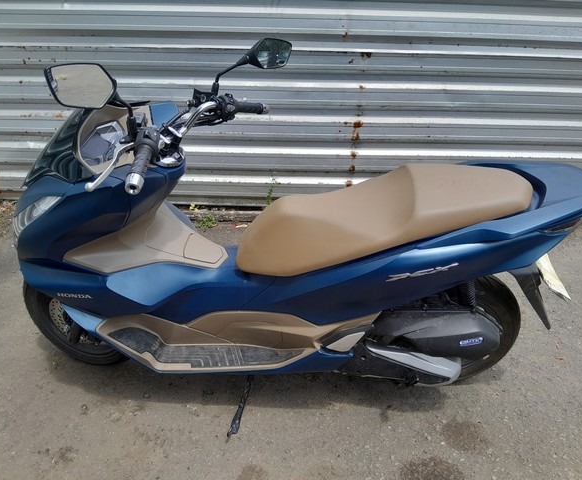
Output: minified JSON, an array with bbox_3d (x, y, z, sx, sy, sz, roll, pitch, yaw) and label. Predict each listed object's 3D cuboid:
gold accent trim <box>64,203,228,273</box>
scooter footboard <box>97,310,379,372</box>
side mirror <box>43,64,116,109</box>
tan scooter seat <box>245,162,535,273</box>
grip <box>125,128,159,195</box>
[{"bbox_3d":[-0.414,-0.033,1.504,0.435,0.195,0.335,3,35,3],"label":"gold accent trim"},{"bbox_3d":[-0.169,0.297,1.531,0.860,0.220,0.140,3,35,3],"label":"scooter footboard"},{"bbox_3d":[-0.449,-0.328,1.018,0.138,0.093,0.050,-18,39,-36],"label":"side mirror"},{"bbox_3d":[0.265,-0.067,1.458,0.850,0.285,0.320,3,35,3],"label":"tan scooter seat"},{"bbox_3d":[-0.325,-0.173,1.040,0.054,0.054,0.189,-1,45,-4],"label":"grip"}]

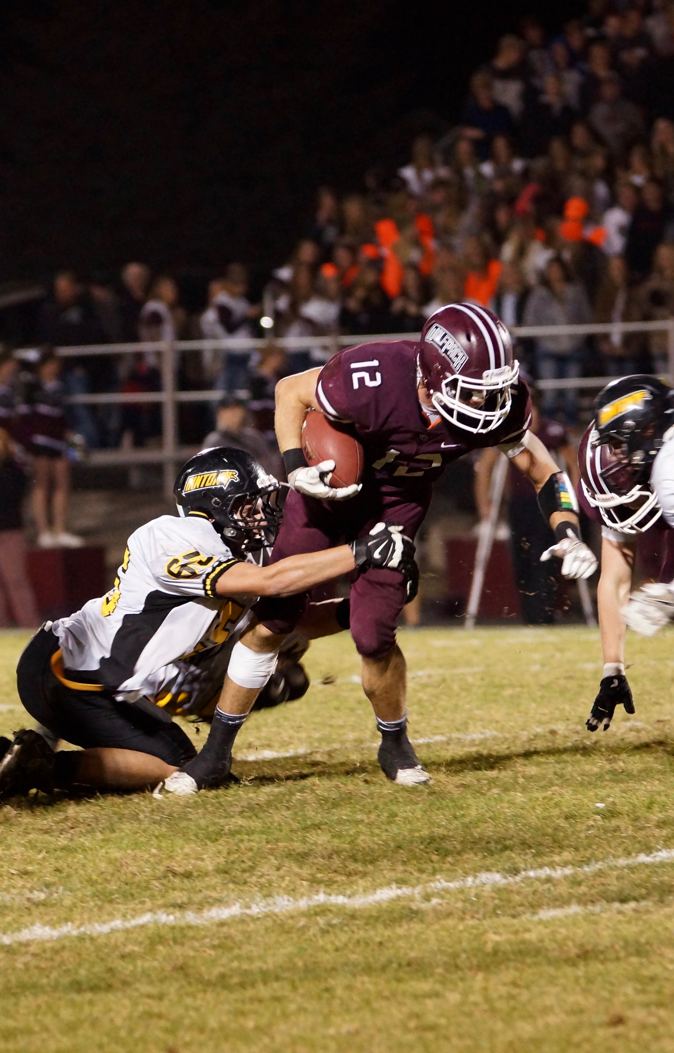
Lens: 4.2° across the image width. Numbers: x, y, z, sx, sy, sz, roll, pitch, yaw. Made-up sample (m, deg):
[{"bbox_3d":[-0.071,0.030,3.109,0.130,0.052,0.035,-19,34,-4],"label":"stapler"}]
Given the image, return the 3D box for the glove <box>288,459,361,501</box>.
[{"bbox_3d":[-0.040,-0.140,28.200,0.210,0.120,0.110,15,40,3],"label":"glove"}]

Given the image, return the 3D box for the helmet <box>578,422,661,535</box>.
[{"bbox_3d":[0.913,-0.173,29.993,0.240,0.338,0.300,-12,-38,36],"label":"helmet"}]

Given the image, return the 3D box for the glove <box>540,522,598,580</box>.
[{"bbox_3d":[0.712,0.079,28.200,0.160,0.180,0.100,17,-37,-9],"label":"glove"}]

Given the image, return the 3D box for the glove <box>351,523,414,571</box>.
[{"bbox_3d":[0.142,0.065,28.600,0.190,0.150,0.100,-3,-5,-12],"label":"glove"}]

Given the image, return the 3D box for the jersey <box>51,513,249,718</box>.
[{"bbox_3d":[-0.532,0.262,27.500,0.480,0.580,0.560,44,0,3],"label":"jersey"}]

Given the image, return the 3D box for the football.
[{"bbox_3d":[-0.011,-0.238,28.200,0.170,0.280,0.170,-26,-11,6],"label":"football"}]

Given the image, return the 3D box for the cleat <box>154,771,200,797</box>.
[{"bbox_3d":[-0.458,0.795,29.100,0.290,0.120,0.105,-4,2,-30],"label":"cleat"}]

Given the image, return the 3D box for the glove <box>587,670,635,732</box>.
[{"bbox_3d":[0.928,0.594,31.200,0.140,0.205,0.070,16,0,9],"label":"glove"}]

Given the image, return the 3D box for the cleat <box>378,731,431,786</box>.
[{"bbox_3d":[0.204,0.703,27.900,0.110,0.155,0.290,-3,7,-22],"label":"cleat"}]

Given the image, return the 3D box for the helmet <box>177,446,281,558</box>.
[{"bbox_3d":[-0.334,-0.080,28.500,0.335,0.300,0.250,10,3,19],"label":"helmet"}]

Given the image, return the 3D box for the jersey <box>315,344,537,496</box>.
[{"bbox_3d":[0.268,-0.335,28.400,0.580,0.360,0.620,8,-38,-32],"label":"jersey"}]

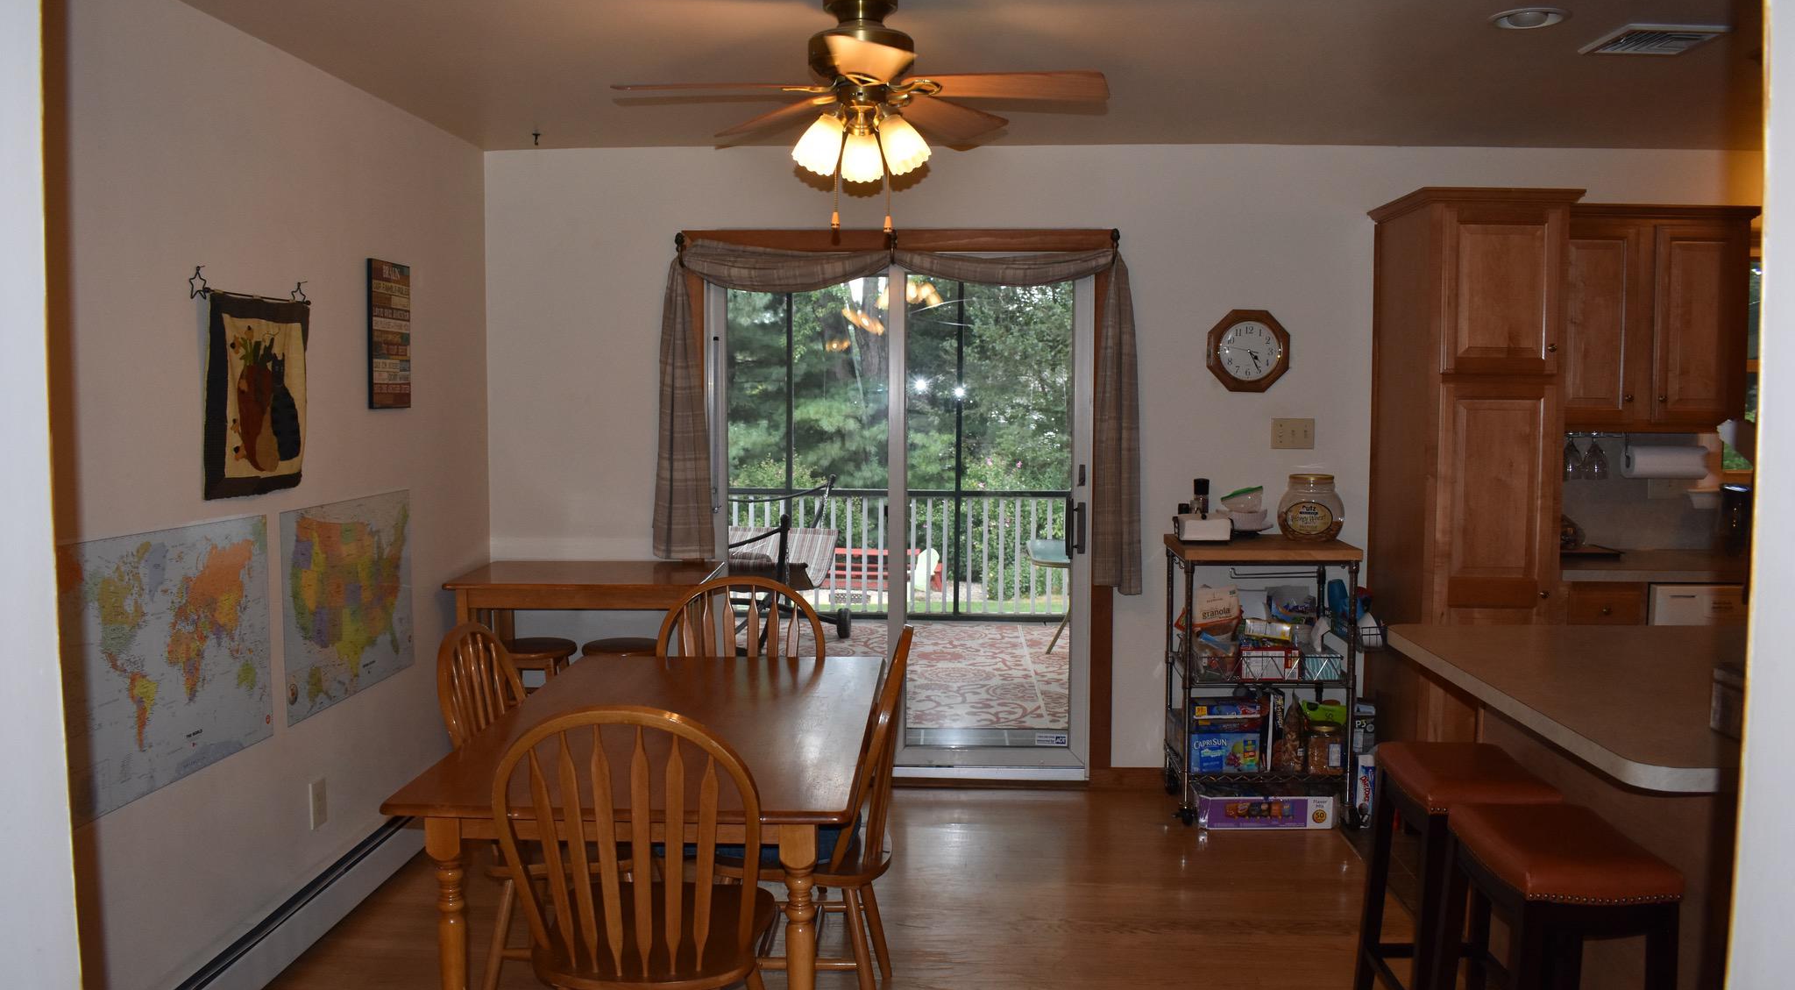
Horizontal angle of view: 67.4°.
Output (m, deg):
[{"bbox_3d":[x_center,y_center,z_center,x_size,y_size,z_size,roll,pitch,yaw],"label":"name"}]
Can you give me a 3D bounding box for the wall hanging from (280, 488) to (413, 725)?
[{"bbox_3d":[-1.590,0.299,3.943,0.012,0.570,0.860,0,4,1],"label":"wall hanging"}]

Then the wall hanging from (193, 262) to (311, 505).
[{"bbox_3d":[-1.583,-0.251,3.358,0.040,0.490,0.490,0,4,1],"label":"wall hanging"}]

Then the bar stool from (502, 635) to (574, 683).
[{"bbox_3d":[-1.321,0.848,4.869,0.360,0.610,0.360,0,4,1],"label":"bar stool"}]

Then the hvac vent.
[{"bbox_3d":[1.892,-1.128,3.381,0.260,0.021,0.290,0,5,2],"label":"hvac vent"}]

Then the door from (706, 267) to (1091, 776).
[{"bbox_3d":[0.005,0.093,5.139,1.460,2.000,0.100,0,4,1],"label":"door"}]

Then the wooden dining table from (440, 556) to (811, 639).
[{"bbox_3d":[-1.109,0.716,4.905,0.892,0.875,0.600,0,5,2],"label":"wooden dining table"}]

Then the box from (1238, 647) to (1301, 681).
[{"bbox_3d":[1.323,0.598,4.834,0.221,0.123,0.160,0,5,2],"label":"box"}]

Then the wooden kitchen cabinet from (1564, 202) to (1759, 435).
[{"bbox_3d":[2.563,-0.613,4.777,0.780,0.795,0.370,0,5,2],"label":"wooden kitchen cabinet"}]

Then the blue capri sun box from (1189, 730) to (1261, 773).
[{"bbox_3d":[1.168,0.910,4.828,0.250,0.140,0.130,0,4,1],"label":"blue capri sun box"}]

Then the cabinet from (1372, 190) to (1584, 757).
[{"bbox_3d":[1.972,0.073,4.731,0.520,2.180,0.650,0,4,1],"label":"cabinet"}]

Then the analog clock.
[{"bbox_3d":[1.305,-0.533,4.998,0.305,0.306,0.050,0,5,2],"label":"analog clock"}]

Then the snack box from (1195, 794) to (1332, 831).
[{"bbox_3d":[1.309,1.100,4.856,0.494,0.120,0.320,0,5,2],"label":"snack box"}]

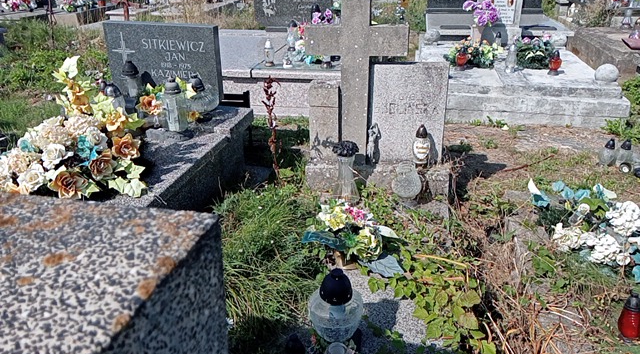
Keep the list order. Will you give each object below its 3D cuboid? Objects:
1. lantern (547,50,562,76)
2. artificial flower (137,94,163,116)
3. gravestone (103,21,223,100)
[{"bbox_3d":[2.438,-1.180,5.323,0.127,0.237,0.127,4,24,10],"label":"lantern"},{"bbox_3d":[-1.205,-0.513,3.660,0.165,0.110,0.130,0,24,0],"label":"artificial flower"},{"bbox_3d":[-1.214,-0.883,4.028,0.910,0.590,0.080,5,24,12],"label":"gravestone"}]

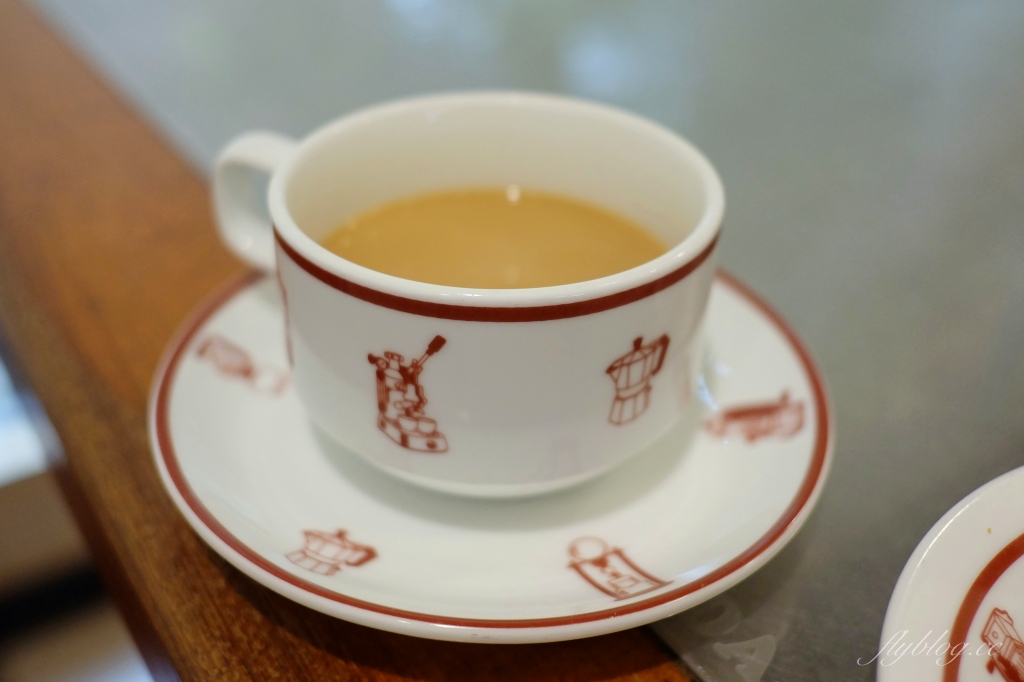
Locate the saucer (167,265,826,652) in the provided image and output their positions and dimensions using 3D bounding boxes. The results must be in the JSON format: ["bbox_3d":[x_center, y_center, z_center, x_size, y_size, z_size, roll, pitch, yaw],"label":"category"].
[{"bbox_3d":[-0.004,0.009,0.181,0.147,0.022,0.147,2,37,0],"label":"saucer"}]

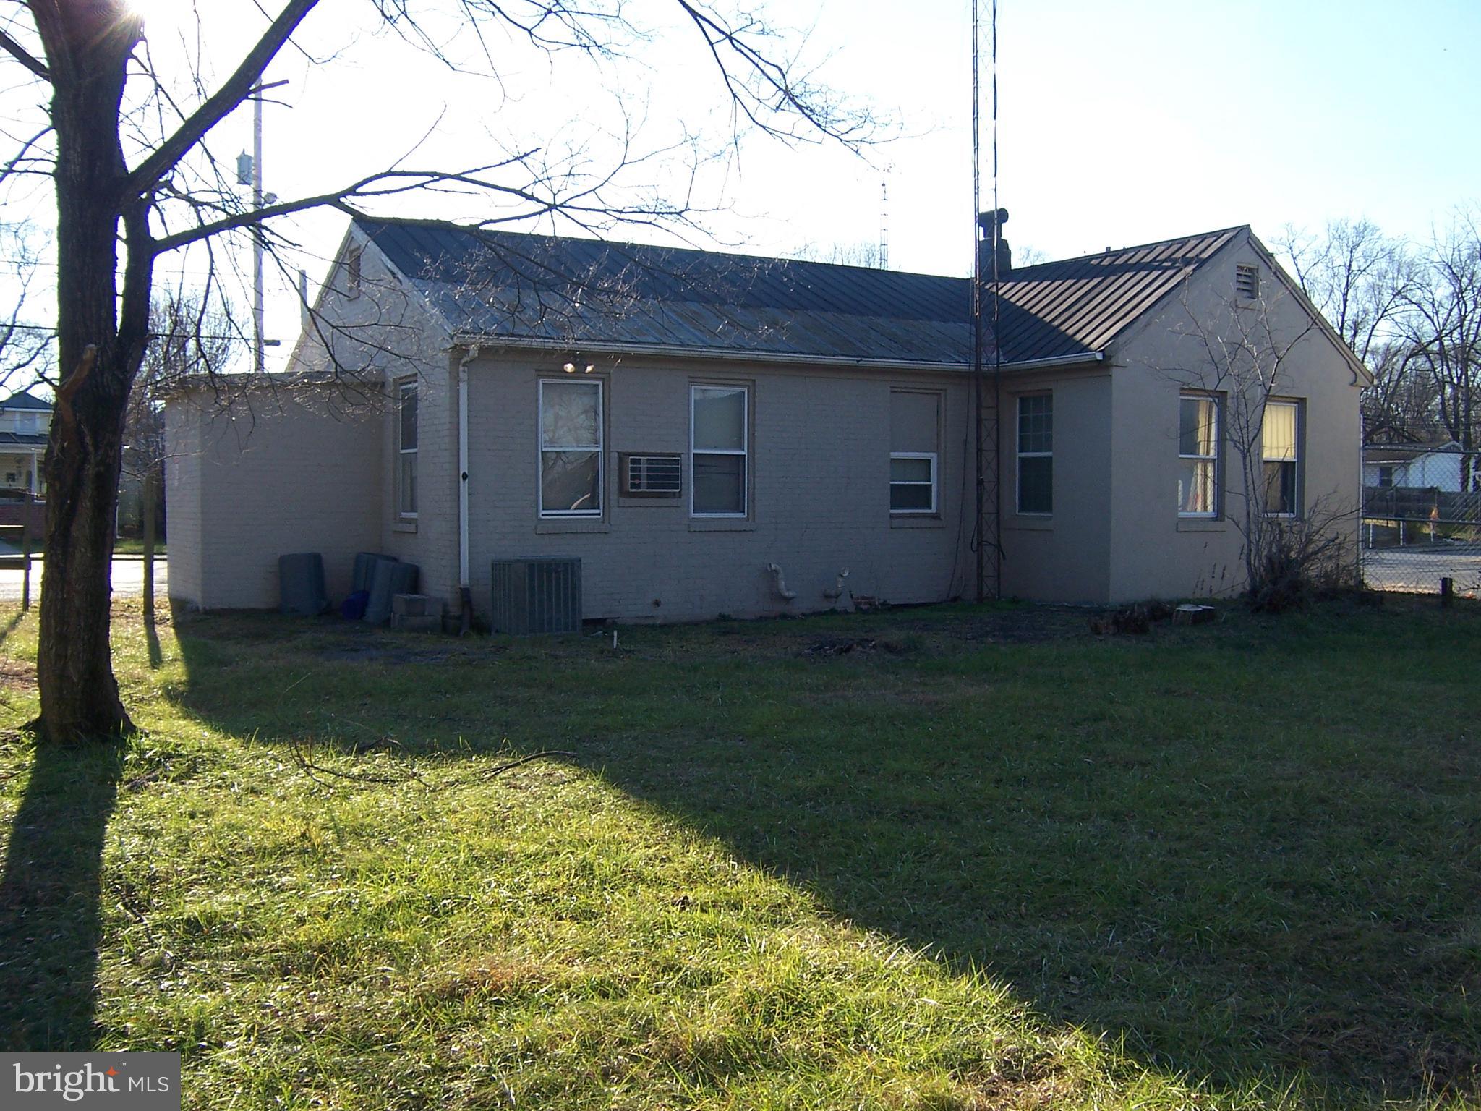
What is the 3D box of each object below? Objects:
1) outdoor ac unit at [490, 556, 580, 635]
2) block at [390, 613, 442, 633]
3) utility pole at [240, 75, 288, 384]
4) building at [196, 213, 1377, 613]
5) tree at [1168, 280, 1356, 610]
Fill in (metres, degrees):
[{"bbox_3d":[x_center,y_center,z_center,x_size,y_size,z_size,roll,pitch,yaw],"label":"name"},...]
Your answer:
[{"bbox_3d":[-2.095,0.404,14.517,0.680,0.735,0.700,-1,3,-31],"label":"outdoor ac unit"},{"bbox_3d":[-3.178,0.662,13.901,0.420,0.190,0.200,-2,3,-34],"label":"block"},{"bbox_3d":[-11.803,-5.793,34.821,1.100,11.500,0.600,-1,2,-19],"label":"utility pole"},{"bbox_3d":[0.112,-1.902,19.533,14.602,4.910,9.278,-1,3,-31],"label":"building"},{"bbox_3d":[6.535,-1.413,17.772,2.250,4.000,1.800,1,3,20],"label":"tree"}]

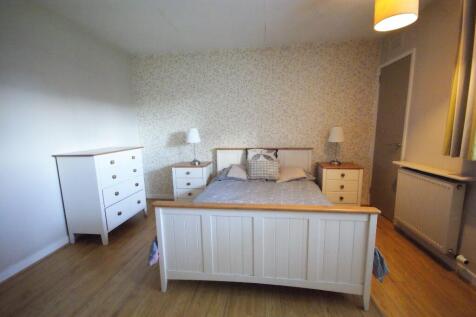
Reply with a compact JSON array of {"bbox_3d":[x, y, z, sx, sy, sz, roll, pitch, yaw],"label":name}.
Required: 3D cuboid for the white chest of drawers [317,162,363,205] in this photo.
[{"bbox_3d":[1.431,0.437,2.879,0.525,0.667,0.436,0,7,8],"label":"white chest of drawers"}]

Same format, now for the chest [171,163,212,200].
[{"bbox_3d":[-0.690,0.436,3.166,0.525,0.667,0.436,0,7,8],"label":"chest"}]

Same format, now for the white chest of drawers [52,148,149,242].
[{"bbox_3d":[-1.577,0.402,2.417,0.454,0.957,0.756,0,7,8],"label":"white chest of drawers"}]

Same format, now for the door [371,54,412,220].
[{"bbox_3d":[2.007,-0.217,2.652,0.062,2.002,0.623,0,7,8],"label":"door"}]

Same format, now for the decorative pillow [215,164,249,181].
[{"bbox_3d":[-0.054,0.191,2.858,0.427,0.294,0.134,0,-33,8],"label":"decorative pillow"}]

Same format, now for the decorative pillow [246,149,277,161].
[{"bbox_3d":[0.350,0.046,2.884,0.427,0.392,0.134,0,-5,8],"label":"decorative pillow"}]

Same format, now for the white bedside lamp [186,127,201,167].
[{"bbox_3d":[-0.687,-0.182,3.157,0.218,0.561,0.218,0,7,8],"label":"white bedside lamp"}]

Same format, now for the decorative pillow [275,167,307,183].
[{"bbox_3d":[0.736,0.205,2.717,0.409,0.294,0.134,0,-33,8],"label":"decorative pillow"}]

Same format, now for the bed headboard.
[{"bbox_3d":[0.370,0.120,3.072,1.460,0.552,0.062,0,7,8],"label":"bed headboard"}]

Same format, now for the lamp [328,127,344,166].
[{"bbox_3d":[1.426,-0.173,2.873,0.223,0.552,0.223,0,7,8],"label":"lamp"}]

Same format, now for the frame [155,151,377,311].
[{"bbox_3d":[0.253,0.418,2.203,1.460,0.917,1.860,0,7,8],"label":"frame"}]

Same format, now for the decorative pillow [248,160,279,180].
[{"bbox_3d":[0.353,0.163,2.745,0.418,0.320,0.134,0,-11,8],"label":"decorative pillow"}]

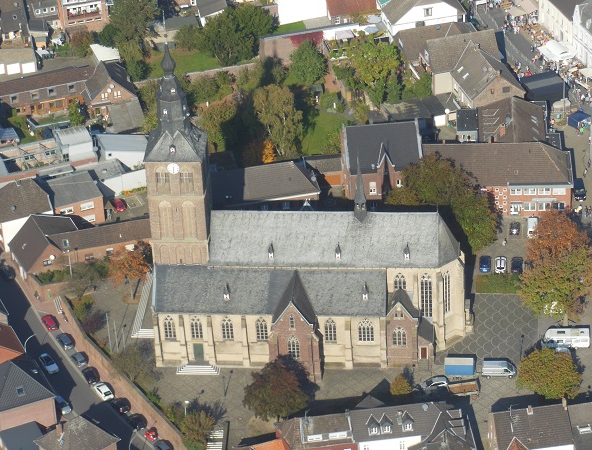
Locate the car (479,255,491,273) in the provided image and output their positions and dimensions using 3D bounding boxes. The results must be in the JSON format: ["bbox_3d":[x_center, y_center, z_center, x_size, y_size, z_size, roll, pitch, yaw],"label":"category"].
[{"bbox_3d":[30.309,6.138,396.595,1.750,1.460,4.100,1,36,5],"label":"car"}]

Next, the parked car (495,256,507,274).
[{"bbox_3d":[33.620,6.540,407.290,1.740,1.450,3.950,-2,32,3],"label":"parked car"}]

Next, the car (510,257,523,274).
[{"bbox_3d":[35.337,6.304,396.028,1.760,1.460,4.150,1,36,5],"label":"car"}]

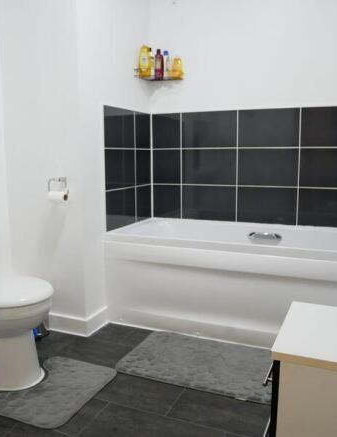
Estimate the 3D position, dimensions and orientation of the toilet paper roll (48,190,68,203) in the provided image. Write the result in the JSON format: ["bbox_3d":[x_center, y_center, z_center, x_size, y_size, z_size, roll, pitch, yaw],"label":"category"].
[{"bbox_3d":[-0.598,-0.116,2.359,0.103,0.062,0.062,3,9,22],"label":"toilet paper roll"}]

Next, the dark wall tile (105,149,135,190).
[{"bbox_3d":[-0.302,-0.313,2.787,0.010,0.249,0.399,3,9,22],"label":"dark wall tile"}]

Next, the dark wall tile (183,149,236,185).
[{"bbox_3d":[0.283,-0.355,3.040,0.399,0.249,0.010,3,9,22],"label":"dark wall tile"}]

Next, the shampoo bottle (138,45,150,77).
[{"bbox_3d":[-0.163,-1.016,2.850,0.075,0.208,0.050,-1,8,-3],"label":"shampoo bottle"}]

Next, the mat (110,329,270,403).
[{"bbox_3d":[0.186,0.709,2.160,0.803,0.018,0.512,3,9,22],"label":"mat"}]

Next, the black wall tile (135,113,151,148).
[{"bbox_3d":[-0.172,-0.601,3.006,0.011,0.246,0.258,3,9,22],"label":"black wall tile"}]

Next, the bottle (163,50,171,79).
[{"bbox_3d":[-0.006,-1.039,2.956,0.050,0.186,0.038,-1,9,-8],"label":"bottle"}]

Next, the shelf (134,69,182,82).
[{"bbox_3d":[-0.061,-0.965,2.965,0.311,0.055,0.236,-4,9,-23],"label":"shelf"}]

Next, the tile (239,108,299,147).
[{"bbox_3d":[0.654,-0.581,2.853,0.399,0.244,0.010,3,9,22],"label":"tile"}]

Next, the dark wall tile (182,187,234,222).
[{"bbox_3d":[0.284,-0.108,3.083,0.400,0.242,0.010,3,9,22],"label":"dark wall tile"}]

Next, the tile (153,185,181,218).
[{"bbox_3d":[-0.012,-0.124,3.203,0.233,0.242,0.010,3,9,22],"label":"tile"}]

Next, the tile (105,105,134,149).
[{"bbox_3d":[-0.301,-0.558,2.731,0.010,0.244,0.397,3,9,22],"label":"tile"}]

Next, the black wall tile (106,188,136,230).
[{"bbox_3d":[-0.299,-0.065,2.804,0.010,0.245,0.397,3,9,22],"label":"black wall tile"}]

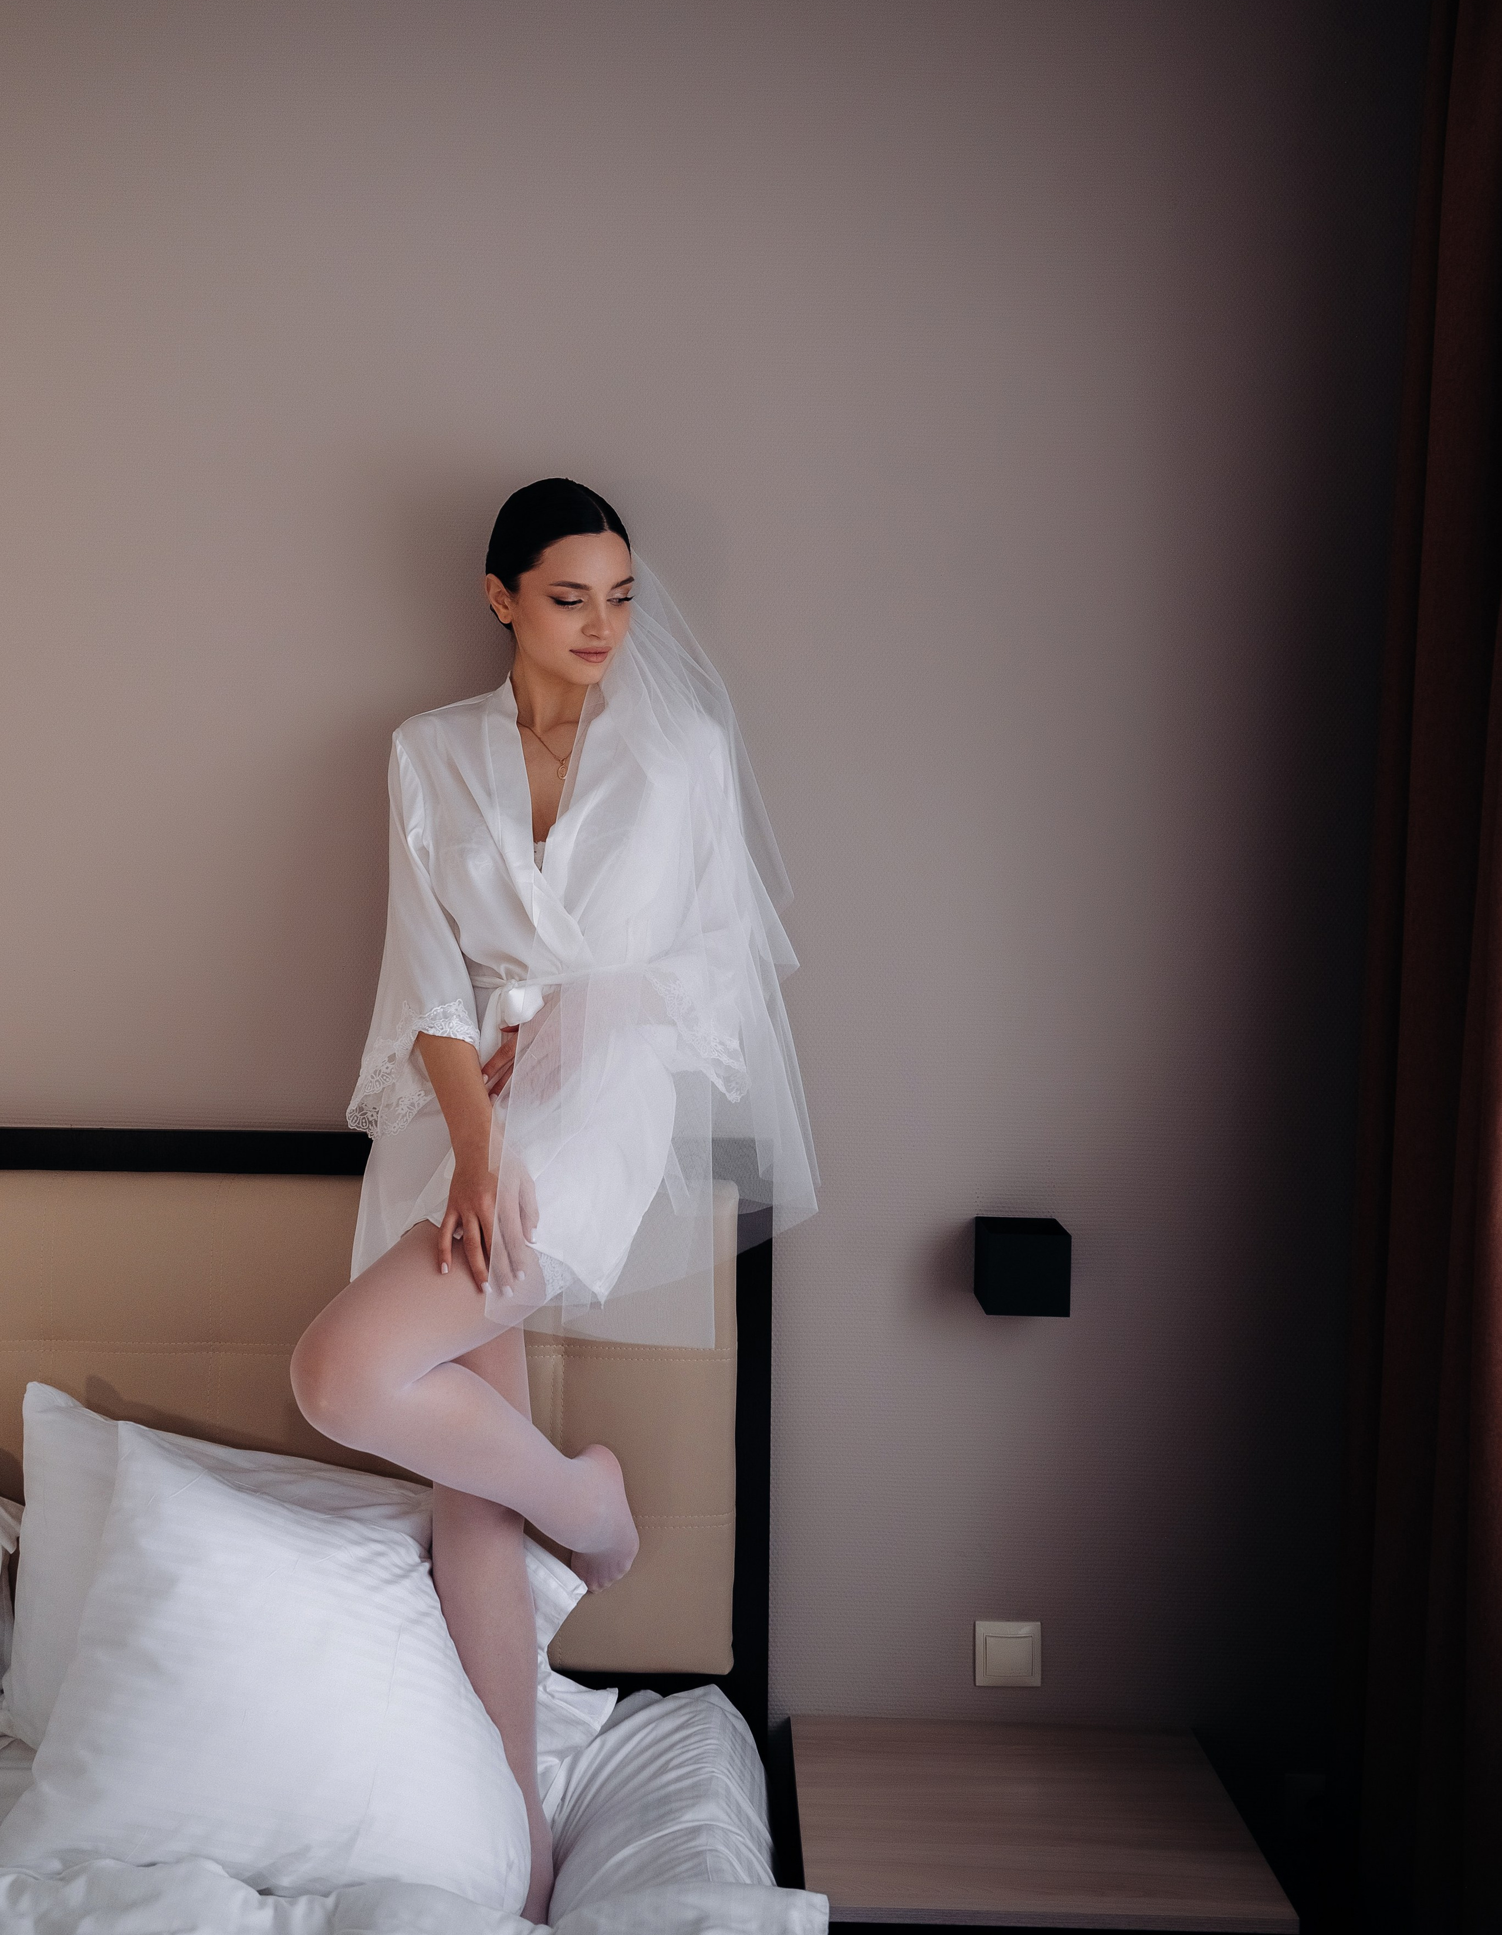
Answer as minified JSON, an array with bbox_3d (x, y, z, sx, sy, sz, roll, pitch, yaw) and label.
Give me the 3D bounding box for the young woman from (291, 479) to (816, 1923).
[{"bbox_3d":[-0.195,0.250,1.640,0.520,1.640,0.460,1,2,1],"label":"young woman"}]

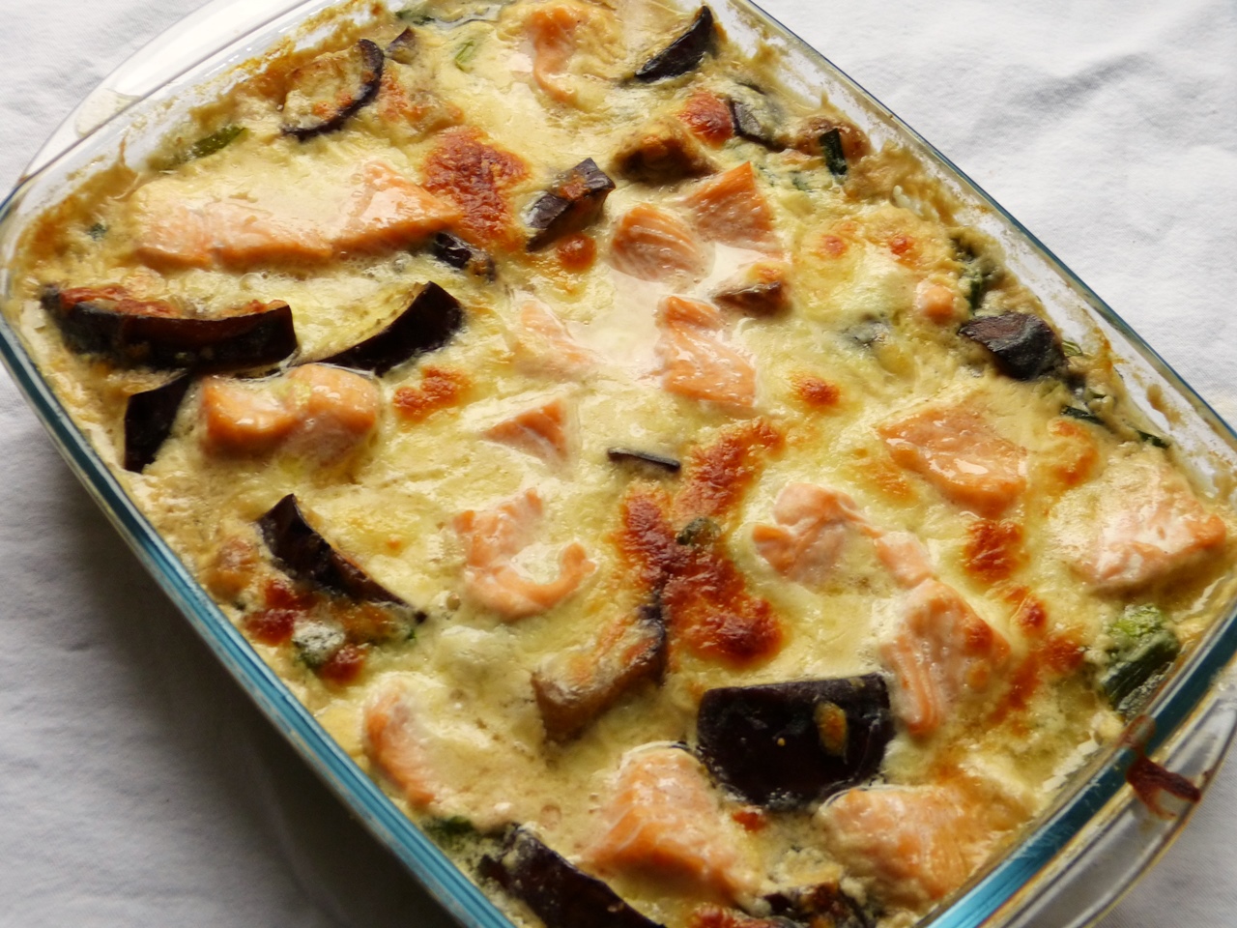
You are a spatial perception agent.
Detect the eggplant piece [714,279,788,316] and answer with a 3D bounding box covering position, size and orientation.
[{"bbox_3d":[0.037,-0.047,0.497,0.021,0.007,0.007,3,64,-1],"label":"eggplant piece"}]

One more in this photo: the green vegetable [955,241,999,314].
[{"bbox_3d":[0.103,-0.054,0.503,0.009,0.009,0.017,-6,64,-5],"label":"green vegetable"}]

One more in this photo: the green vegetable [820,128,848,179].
[{"bbox_3d":[0.063,-0.092,0.517,0.005,0.005,0.013,-11,65,-7],"label":"green vegetable"}]

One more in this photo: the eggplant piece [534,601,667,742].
[{"bbox_3d":[-0.005,0.053,0.444,0.031,0.020,0.016,-34,67,-18],"label":"eggplant piece"}]

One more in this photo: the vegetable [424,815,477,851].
[{"bbox_3d":[-0.041,0.090,0.428,0.012,0.005,0.007,5,64,0],"label":"vegetable"}]

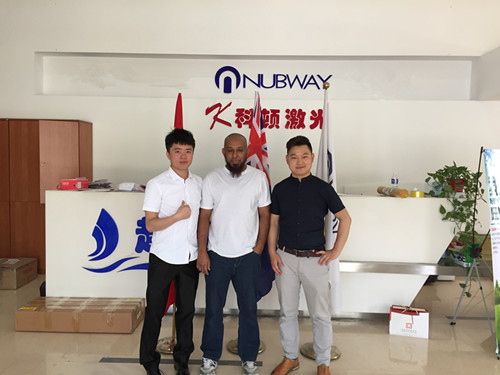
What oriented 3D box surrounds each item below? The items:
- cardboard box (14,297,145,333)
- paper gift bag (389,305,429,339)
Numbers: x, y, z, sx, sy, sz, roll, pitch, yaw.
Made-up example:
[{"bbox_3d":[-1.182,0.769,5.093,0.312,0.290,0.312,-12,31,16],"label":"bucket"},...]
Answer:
[{"bbox_3d":[-1.546,1.184,3.893,1.037,0.186,0.390,1,3,1],"label":"cardboard box"},{"bbox_3d":[1.435,1.202,3.775,0.320,0.250,0.110,2,3,15],"label":"paper gift bag"}]

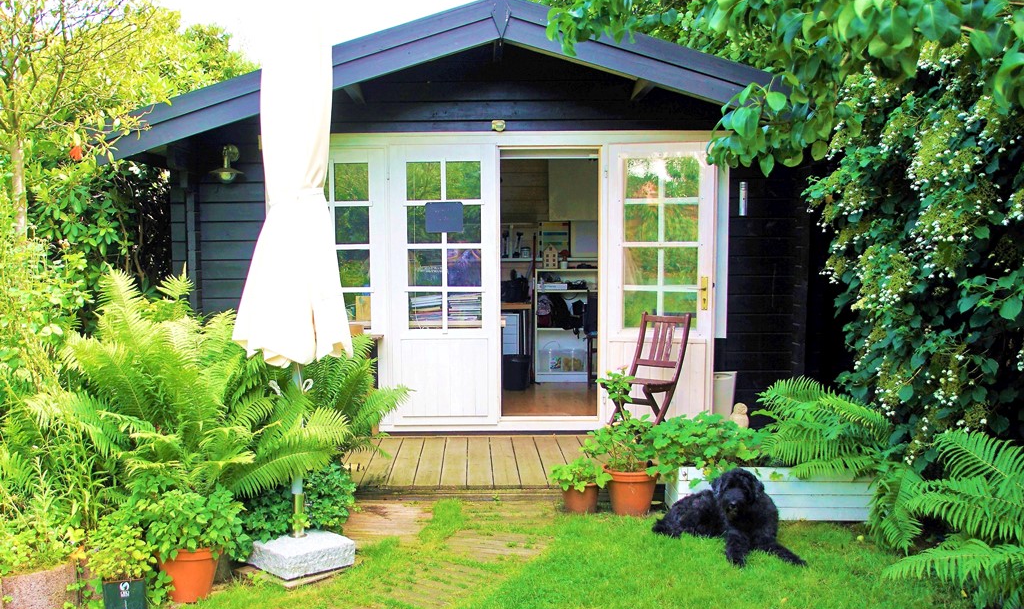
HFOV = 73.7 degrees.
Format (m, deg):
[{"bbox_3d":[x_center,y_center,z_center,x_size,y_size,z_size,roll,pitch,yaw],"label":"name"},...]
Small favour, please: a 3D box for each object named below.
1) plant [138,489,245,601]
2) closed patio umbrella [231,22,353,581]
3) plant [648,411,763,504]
[{"bbox_3d":[-1.290,0.949,2.758,0.430,0.450,0.410,0,4,0],"label":"plant"},{"bbox_3d":[-0.925,-0.086,2.891,0.480,2.210,0.460,0,4,0],"label":"closed patio umbrella"},{"bbox_3d":[1.000,0.790,3.570,0.560,0.430,0.420,0,4,1],"label":"plant"}]

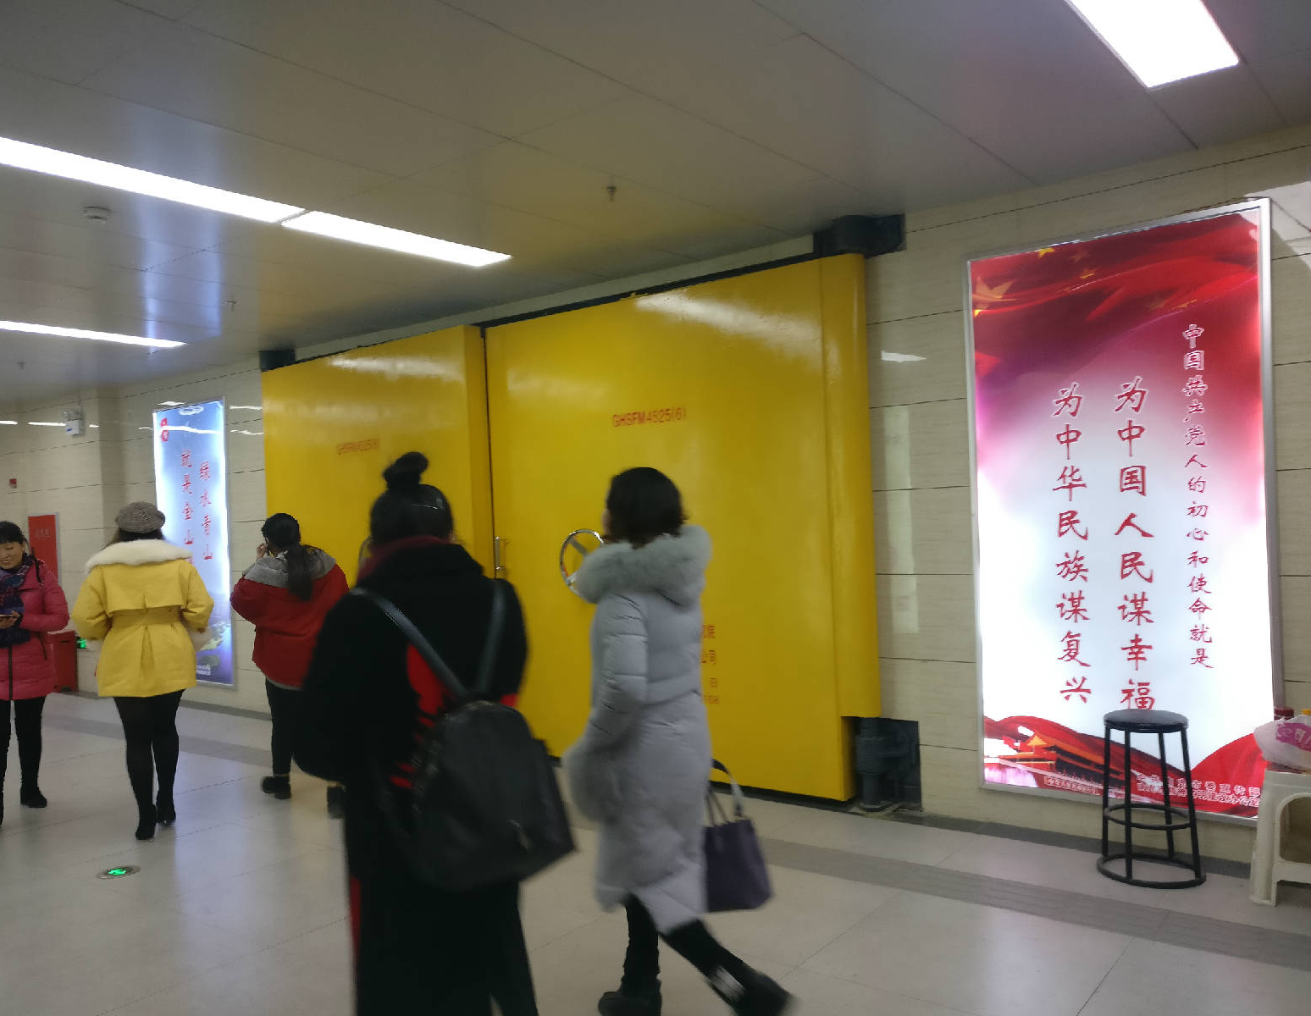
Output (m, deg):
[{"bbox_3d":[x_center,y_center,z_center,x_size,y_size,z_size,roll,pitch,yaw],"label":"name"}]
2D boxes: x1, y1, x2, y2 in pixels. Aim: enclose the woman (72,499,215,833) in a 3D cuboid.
[{"bbox_3d":[-2.501,0.770,5.345,0.660,1.581,0.450,-1,-1,-23],"label":"woman"}]

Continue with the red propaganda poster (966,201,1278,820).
[{"bbox_3d":[1.935,0.043,4.587,1.190,2.360,0.100,-3,-1,38],"label":"red propaganda poster"}]

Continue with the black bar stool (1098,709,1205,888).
[{"bbox_3d":[1.903,1.103,4.230,0.381,0.600,0.381,-3,-1,38],"label":"black bar stool"}]

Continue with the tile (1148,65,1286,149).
[{"bbox_3d":[2.047,-1.456,3.974,0.300,0.025,0.800,-3,-1,38],"label":"tile"}]

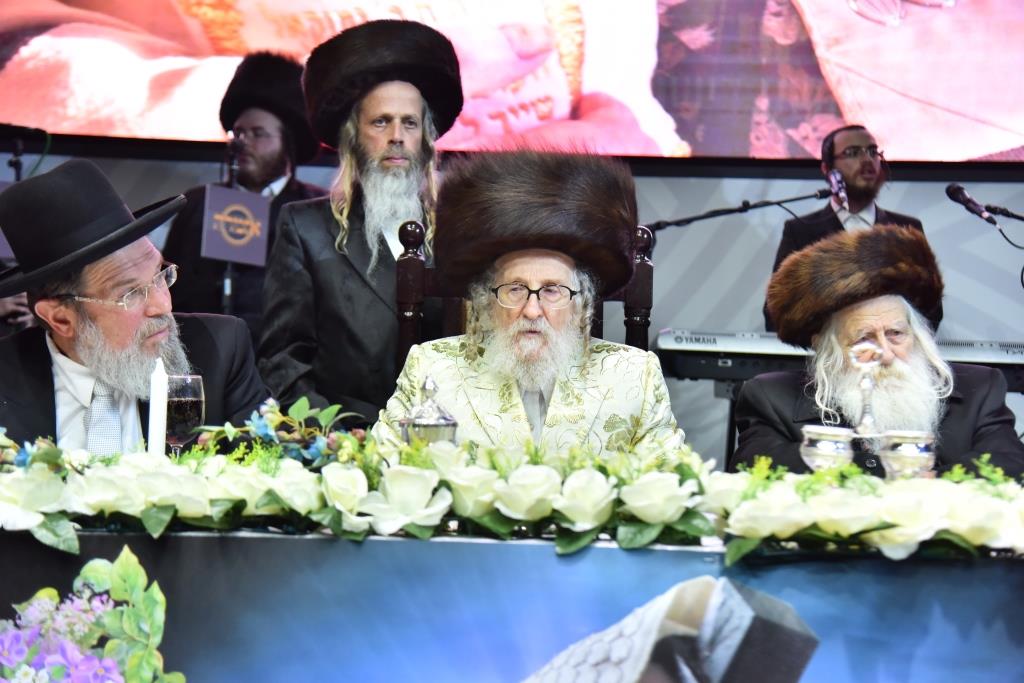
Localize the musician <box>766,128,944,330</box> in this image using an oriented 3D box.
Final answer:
[{"bbox_3d":[1.062,0.171,5.580,0.540,1.720,0.420,1,-1,-6],"label":"musician"}]

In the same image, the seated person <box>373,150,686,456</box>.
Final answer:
[{"bbox_3d":[0.021,0.380,2.864,0.540,1.410,0.680,1,-1,0],"label":"seated person"}]

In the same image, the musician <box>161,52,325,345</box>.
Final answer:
[{"bbox_3d":[-0.793,0.054,5.229,0.520,1.830,0.420,1,-1,22],"label":"musician"}]

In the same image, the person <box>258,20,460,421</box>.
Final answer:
[{"bbox_3d":[-0.292,0.215,3.739,0.560,1.800,0.420,1,-1,-9],"label":"person"}]

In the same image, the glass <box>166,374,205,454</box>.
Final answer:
[{"bbox_3d":[-0.456,0.136,2.398,0.076,0.175,0.076,1,-1,0],"label":"glass"}]

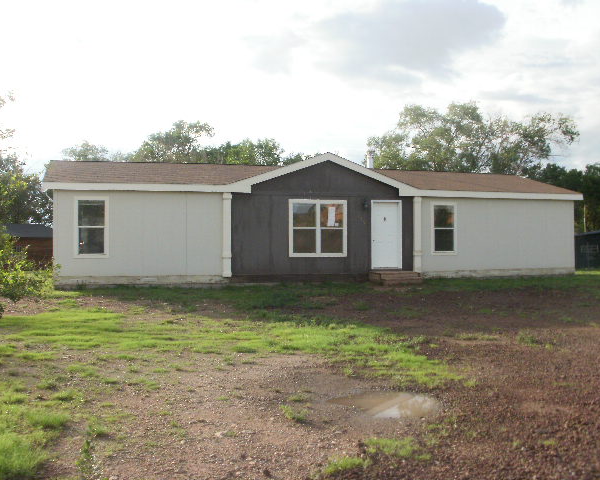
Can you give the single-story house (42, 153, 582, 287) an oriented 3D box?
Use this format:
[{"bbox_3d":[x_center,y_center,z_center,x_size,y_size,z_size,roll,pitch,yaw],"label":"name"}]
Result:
[{"bbox_3d":[0.366,-0.631,24.115,17.600,4.000,7.500,0,-1,-17],"label":"single-story house"}]

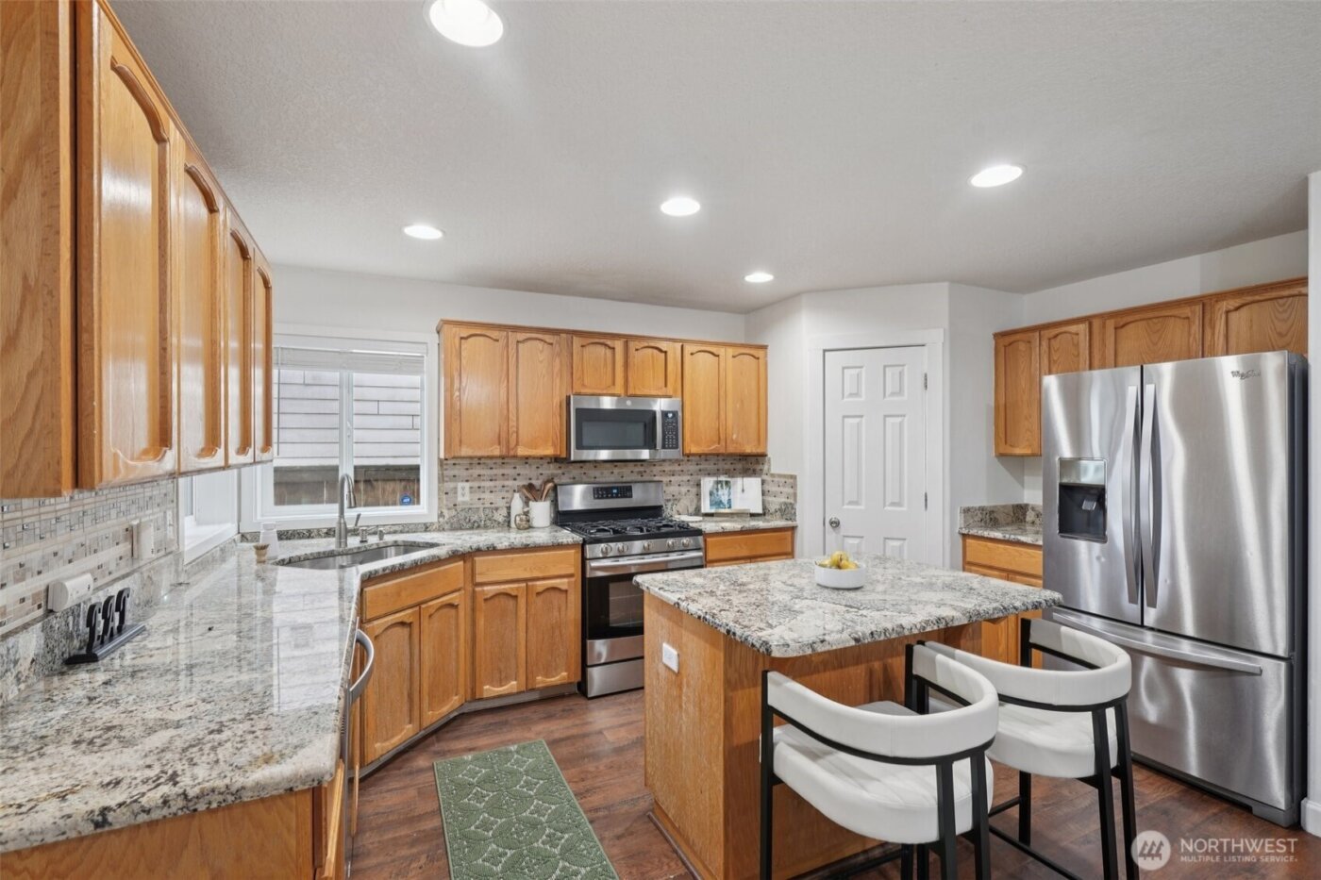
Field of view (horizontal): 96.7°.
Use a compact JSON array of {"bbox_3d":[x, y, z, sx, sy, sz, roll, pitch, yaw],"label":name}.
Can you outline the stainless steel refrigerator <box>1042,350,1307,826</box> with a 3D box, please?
[{"bbox_3d":[2.458,0.559,2.748,0.740,1.788,0.913,0,0,-24],"label":"stainless steel refrigerator"}]

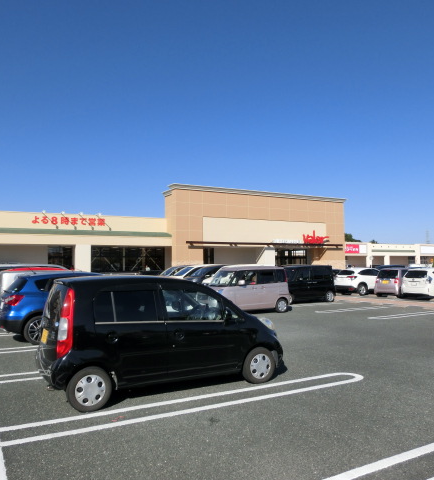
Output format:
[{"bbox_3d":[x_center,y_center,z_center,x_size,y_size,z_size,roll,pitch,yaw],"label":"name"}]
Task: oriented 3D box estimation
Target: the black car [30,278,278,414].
[{"bbox_3d":[-0.736,1.312,6.584,3.395,1.610,1.475,2,-4,-29],"label":"black car"}]

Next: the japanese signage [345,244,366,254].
[{"bbox_3d":[30.442,2.080,97.309,7.150,2.000,0.250,2,-4,-29],"label":"japanese signage"}]

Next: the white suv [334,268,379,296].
[{"bbox_3d":[8.958,2.418,26.256,4.300,1.605,1.770,2,-4,-29],"label":"white suv"}]

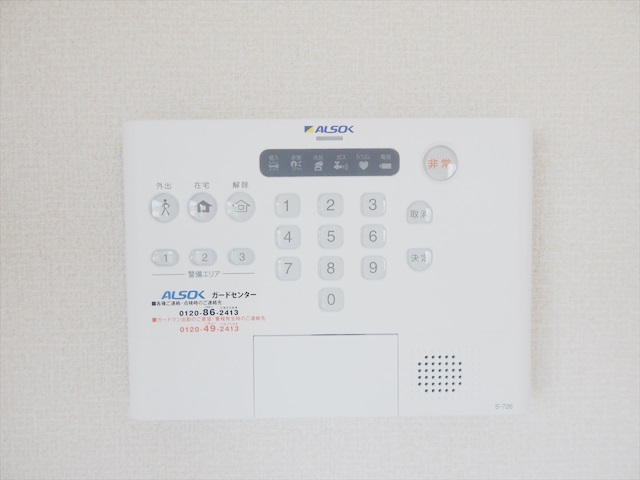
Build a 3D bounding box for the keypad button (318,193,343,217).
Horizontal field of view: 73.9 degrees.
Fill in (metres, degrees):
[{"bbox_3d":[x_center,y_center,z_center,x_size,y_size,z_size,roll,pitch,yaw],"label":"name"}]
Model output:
[{"bbox_3d":[0.005,-0.018,0.213,0.013,0.012,0.003,-1,2,0],"label":"keypad button"}]

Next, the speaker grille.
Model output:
[{"bbox_3d":[0.061,0.068,0.218,0.022,0.019,0.002,-1,2,0],"label":"speaker grille"}]

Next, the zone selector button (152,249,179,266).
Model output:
[{"bbox_3d":[-0.078,0.009,0.213,0.014,0.009,0.003,-1,2,0],"label":"zone selector button"}]

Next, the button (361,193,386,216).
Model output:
[{"bbox_3d":[0.027,-0.018,0.213,0.013,0.012,0.003,-1,2,0],"label":"button"}]

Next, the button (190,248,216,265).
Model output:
[{"bbox_3d":[-0.059,0.009,0.213,0.014,0.008,0.003,-1,2,0],"label":"button"}]

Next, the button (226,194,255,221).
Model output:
[{"bbox_3d":[-0.040,-0.017,0.213,0.015,0.015,0.003,-1,2,0],"label":"button"}]

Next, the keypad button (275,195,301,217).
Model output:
[{"bbox_3d":[-0.016,-0.017,0.213,0.013,0.012,0.003,-1,2,0],"label":"keypad button"}]

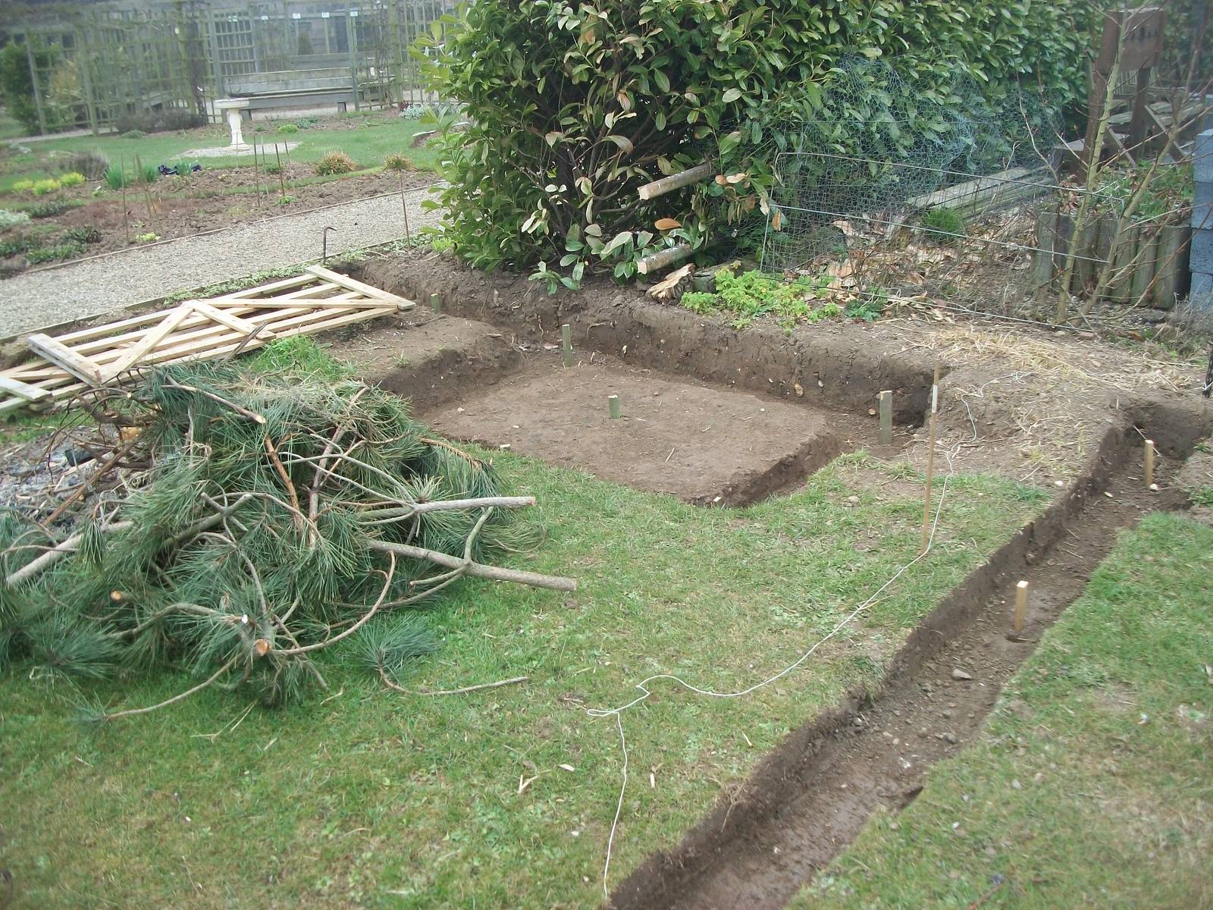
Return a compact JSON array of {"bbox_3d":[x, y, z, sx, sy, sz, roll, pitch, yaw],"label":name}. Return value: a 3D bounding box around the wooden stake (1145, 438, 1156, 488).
[{"bbox_3d":[2.040,0.033,4.212,0.027,0.173,0.025,-9,18,-3],"label":"wooden stake"}]

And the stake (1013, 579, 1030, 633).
[{"bbox_3d":[1.185,0.433,3.205,0.021,0.140,0.035,8,23,27],"label":"stake"}]

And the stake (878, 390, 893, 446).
[{"bbox_3d":[1.221,-0.162,4.891,0.050,0.240,0.025,-8,21,-10],"label":"stake"}]

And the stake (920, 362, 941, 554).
[{"bbox_3d":[0.969,0.018,3.347,0.014,0.610,0.014,-2,21,0],"label":"stake"}]

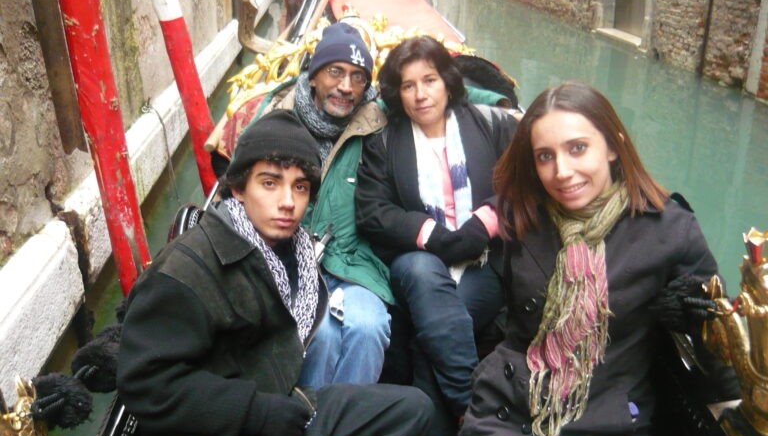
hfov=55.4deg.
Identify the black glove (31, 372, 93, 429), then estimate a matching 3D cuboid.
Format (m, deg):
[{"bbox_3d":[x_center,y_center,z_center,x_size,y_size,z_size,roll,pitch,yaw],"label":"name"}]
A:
[{"bbox_3d":[-0.525,0.297,1.190,0.097,0.090,0.105,8,22,19],"label":"black glove"}]

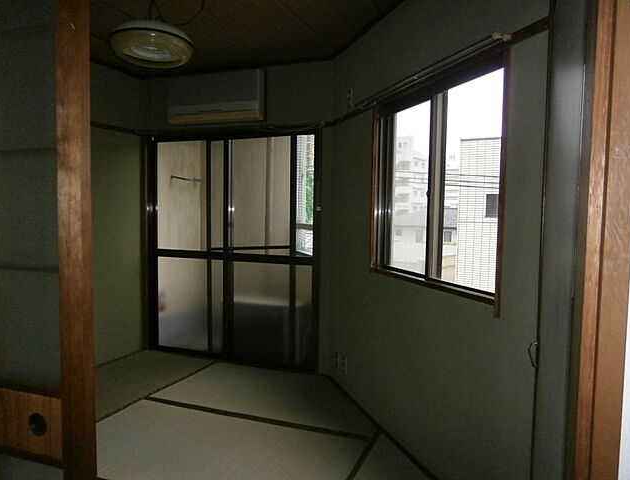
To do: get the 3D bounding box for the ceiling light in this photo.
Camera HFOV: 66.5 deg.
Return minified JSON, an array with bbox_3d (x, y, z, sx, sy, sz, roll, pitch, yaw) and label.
[{"bbox_3d":[-0.832,-0.996,2.460,0.410,0.185,0.410,1,3,0],"label":"ceiling light"}]

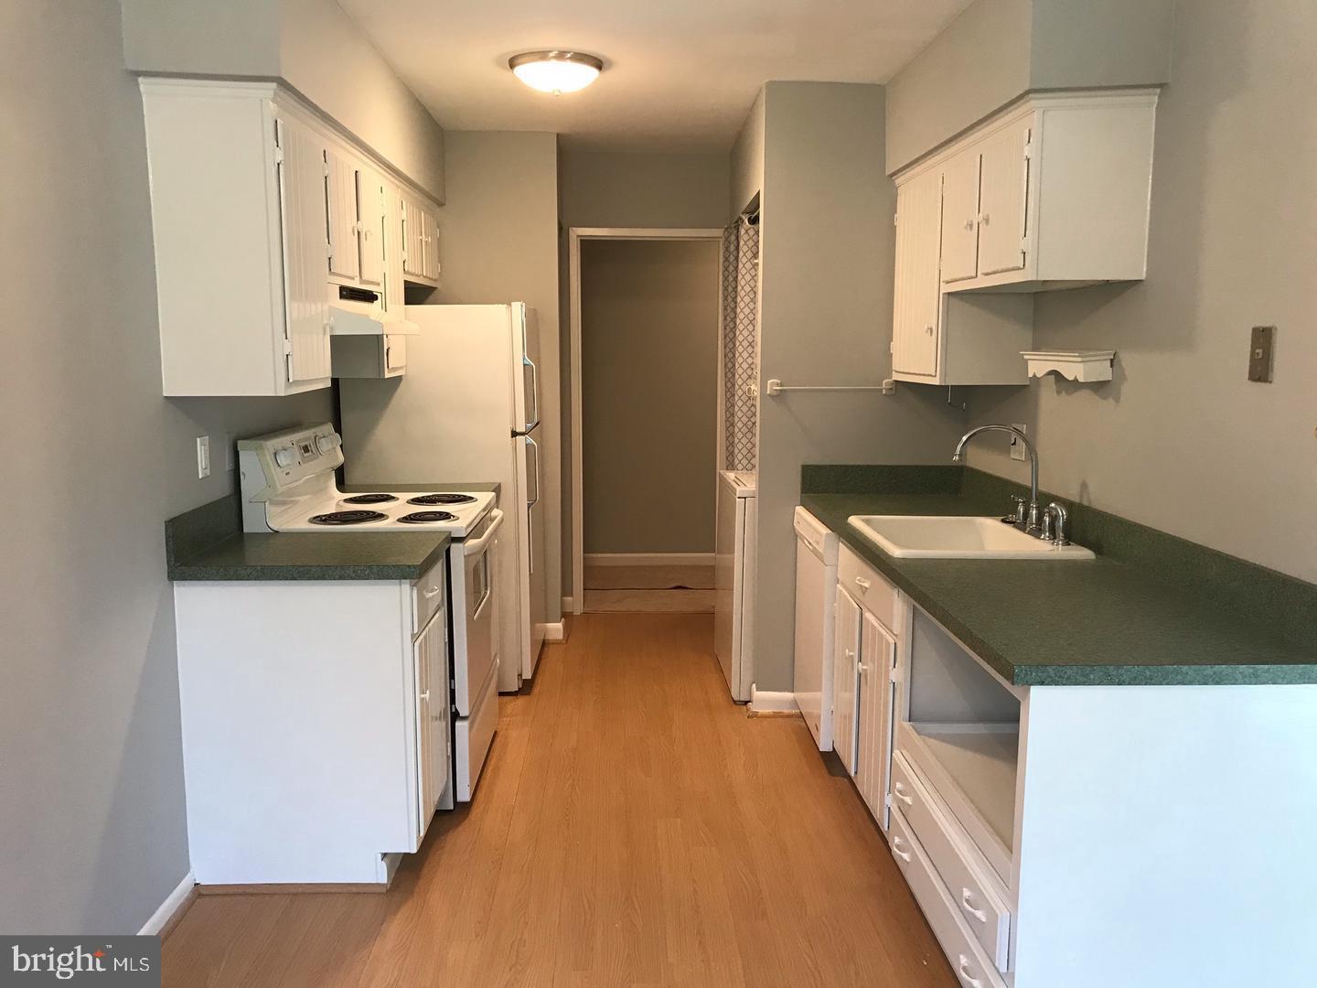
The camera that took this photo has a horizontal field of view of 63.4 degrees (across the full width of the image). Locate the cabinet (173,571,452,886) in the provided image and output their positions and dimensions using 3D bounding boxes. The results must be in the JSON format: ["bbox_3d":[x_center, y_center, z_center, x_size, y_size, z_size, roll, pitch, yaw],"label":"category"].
[{"bbox_3d":[-0.966,0.618,3.120,0.628,0.874,0.505,0,8,-2],"label":"cabinet"}]

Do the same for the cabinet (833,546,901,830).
[{"bbox_3d":[0.915,0.605,3.231,0.622,0.837,0.750,0,8,-2],"label":"cabinet"}]

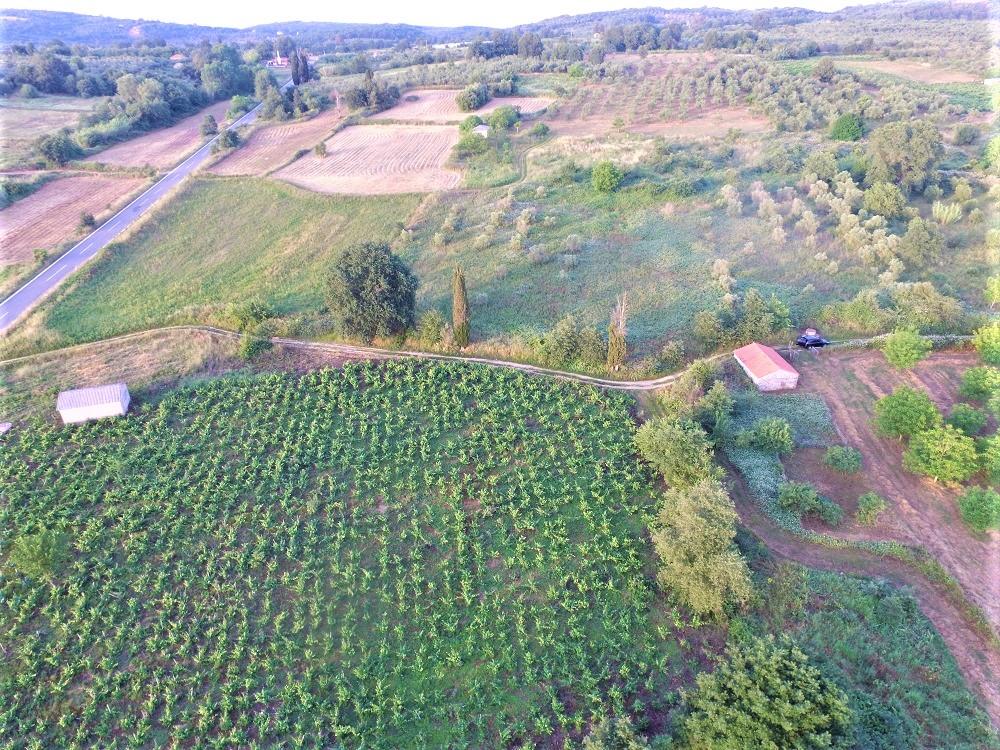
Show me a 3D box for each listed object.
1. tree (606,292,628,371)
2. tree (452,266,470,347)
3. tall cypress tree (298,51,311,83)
[{"bbox_3d":[15.867,-5.631,76.462,2.400,11.400,2.400,0,31,0],"label":"tree"},{"bbox_3d":[-5.600,-9.504,81.990,2.400,12.400,2.400,0,31,0],"label":"tree"},{"bbox_3d":[-118.874,-187.075,350.608,5.200,17.100,5.200,0,31,0],"label":"tall cypress tree"}]

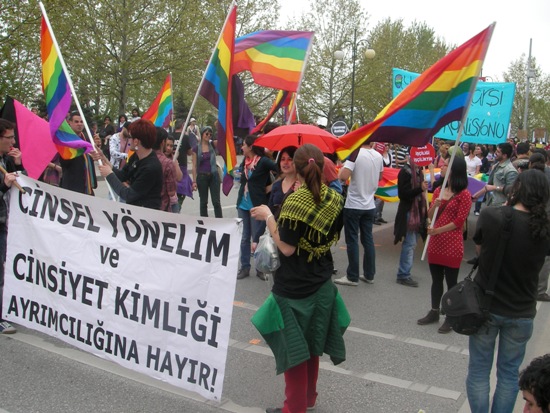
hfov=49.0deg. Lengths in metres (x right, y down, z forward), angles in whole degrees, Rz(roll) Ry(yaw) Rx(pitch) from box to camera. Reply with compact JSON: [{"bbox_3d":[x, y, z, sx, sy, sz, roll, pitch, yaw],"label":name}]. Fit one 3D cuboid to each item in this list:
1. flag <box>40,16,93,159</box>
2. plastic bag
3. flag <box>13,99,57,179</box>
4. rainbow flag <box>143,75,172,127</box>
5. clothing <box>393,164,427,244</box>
[{"bbox_3d":[-1.674,-0.956,4.850,0.420,1.130,0.280,-1,7,-17],"label":"flag"},{"bbox_3d":[-0.042,0.276,3.620,0.160,0.270,0.140,-1,8,-20],"label":"plastic bag"},{"bbox_3d":[-2.071,-0.585,5.200,0.400,0.680,0.200,0,7,-11],"label":"flag"},{"bbox_3d":[-2.176,-1.876,11.000,0.650,1.050,0.300,1,6,-6],"label":"rainbow flag"},{"bbox_3d":[1.525,-0.023,6.850,0.360,0.900,0.420,5,8,27],"label":"clothing"}]

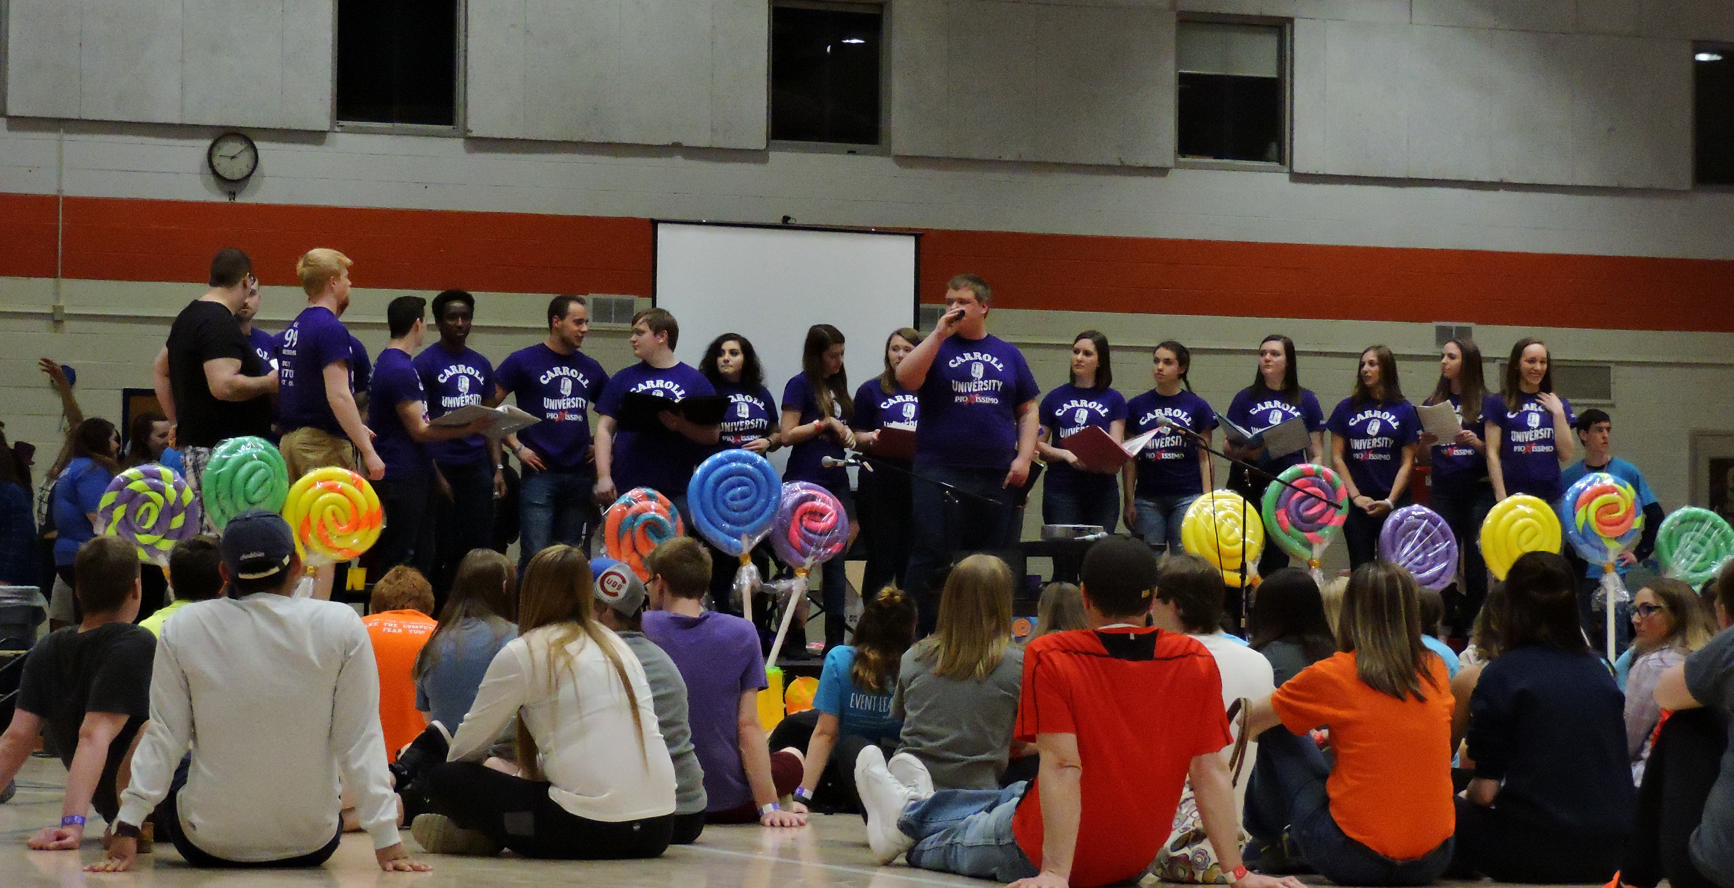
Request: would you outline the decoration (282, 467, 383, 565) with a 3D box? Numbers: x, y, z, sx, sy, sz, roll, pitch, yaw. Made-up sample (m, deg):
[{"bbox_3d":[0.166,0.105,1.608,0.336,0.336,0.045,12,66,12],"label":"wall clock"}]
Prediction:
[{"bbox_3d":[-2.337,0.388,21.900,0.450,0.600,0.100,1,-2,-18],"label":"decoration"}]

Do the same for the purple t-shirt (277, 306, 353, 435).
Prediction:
[{"bbox_3d":[-2.502,-0.332,22.700,0.280,0.590,0.450,2,-2,-27],"label":"purple t-shirt"}]

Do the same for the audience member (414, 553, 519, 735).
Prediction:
[{"bbox_3d":[-1.150,0.706,14.900,0.540,0.790,0.720,0,-2,3],"label":"audience member"}]

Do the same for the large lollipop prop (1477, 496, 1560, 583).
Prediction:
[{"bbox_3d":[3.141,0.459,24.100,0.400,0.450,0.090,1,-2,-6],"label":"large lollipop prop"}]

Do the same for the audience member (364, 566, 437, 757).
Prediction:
[{"bbox_3d":[-1.440,0.752,15.500,0.520,0.780,0.700,1,-2,-3],"label":"audience member"}]

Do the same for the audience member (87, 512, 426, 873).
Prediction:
[{"bbox_3d":[-1.540,0.629,12.830,0.820,0.880,1.050,1,-2,1],"label":"audience member"}]

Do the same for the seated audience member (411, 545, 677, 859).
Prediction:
[{"bbox_3d":[-0.820,0.648,12.850,0.630,0.790,0.700,2,-2,-37],"label":"seated audience member"}]

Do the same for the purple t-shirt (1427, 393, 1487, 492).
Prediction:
[{"bbox_3d":[3.062,-0.011,26.000,0.400,0.540,0.250,0,-2,16],"label":"purple t-shirt"}]

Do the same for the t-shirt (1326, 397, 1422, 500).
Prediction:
[{"bbox_3d":[2.562,0.017,25.300,0.490,0.540,0.270,0,-2,6],"label":"t-shirt"}]

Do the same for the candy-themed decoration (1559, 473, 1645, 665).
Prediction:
[{"bbox_3d":[3.568,0.621,24.300,0.420,0.950,0.100,1,-2,-24],"label":"candy-themed decoration"}]

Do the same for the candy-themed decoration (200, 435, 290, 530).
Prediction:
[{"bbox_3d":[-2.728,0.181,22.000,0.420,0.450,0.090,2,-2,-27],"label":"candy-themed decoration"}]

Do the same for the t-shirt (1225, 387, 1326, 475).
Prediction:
[{"bbox_3d":[2.047,-0.061,25.100,0.490,0.460,0.270,0,-2,9],"label":"t-shirt"}]

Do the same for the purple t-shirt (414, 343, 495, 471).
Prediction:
[{"bbox_3d":[-2.001,-0.187,24.300,0.430,0.600,0.250,1,-2,-10],"label":"purple t-shirt"}]

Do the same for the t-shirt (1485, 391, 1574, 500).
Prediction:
[{"bbox_3d":[3.379,0.017,25.500,0.470,0.560,0.270,0,-2,7],"label":"t-shirt"}]

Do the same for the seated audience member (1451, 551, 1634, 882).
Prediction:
[{"bbox_3d":[1.700,0.686,12.700,0.550,0.820,0.750,1,-2,-9],"label":"seated audience member"}]

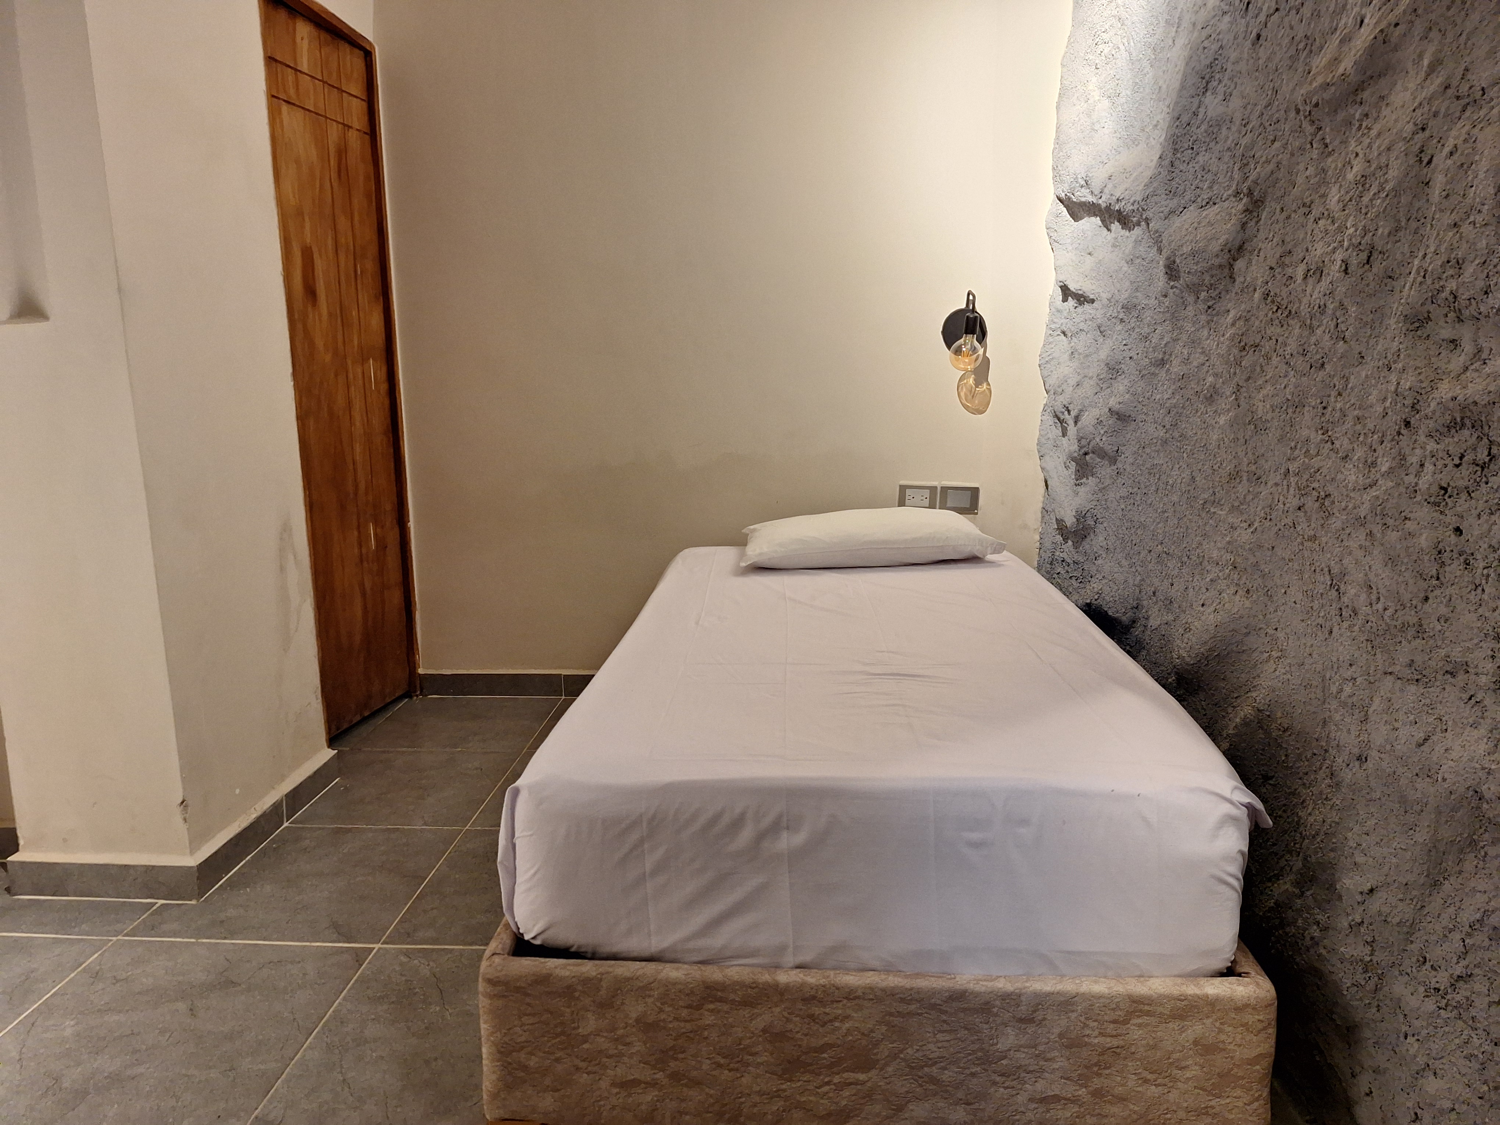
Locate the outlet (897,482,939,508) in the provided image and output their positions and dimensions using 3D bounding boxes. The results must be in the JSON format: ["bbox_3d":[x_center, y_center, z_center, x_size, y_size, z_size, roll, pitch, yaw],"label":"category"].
[{"bbox_3d":[0.529,-0.201,3.132,0.121,0.090,0.014,0,11,3],"label":"outlet"}]

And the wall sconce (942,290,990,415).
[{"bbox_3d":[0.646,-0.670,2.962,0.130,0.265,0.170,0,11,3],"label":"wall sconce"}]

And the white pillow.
[{"bbox_3d":[0.371,-0.078,2.971,0.730,0.140,0.370,-1,11,-5],"label":"white pillow"}]

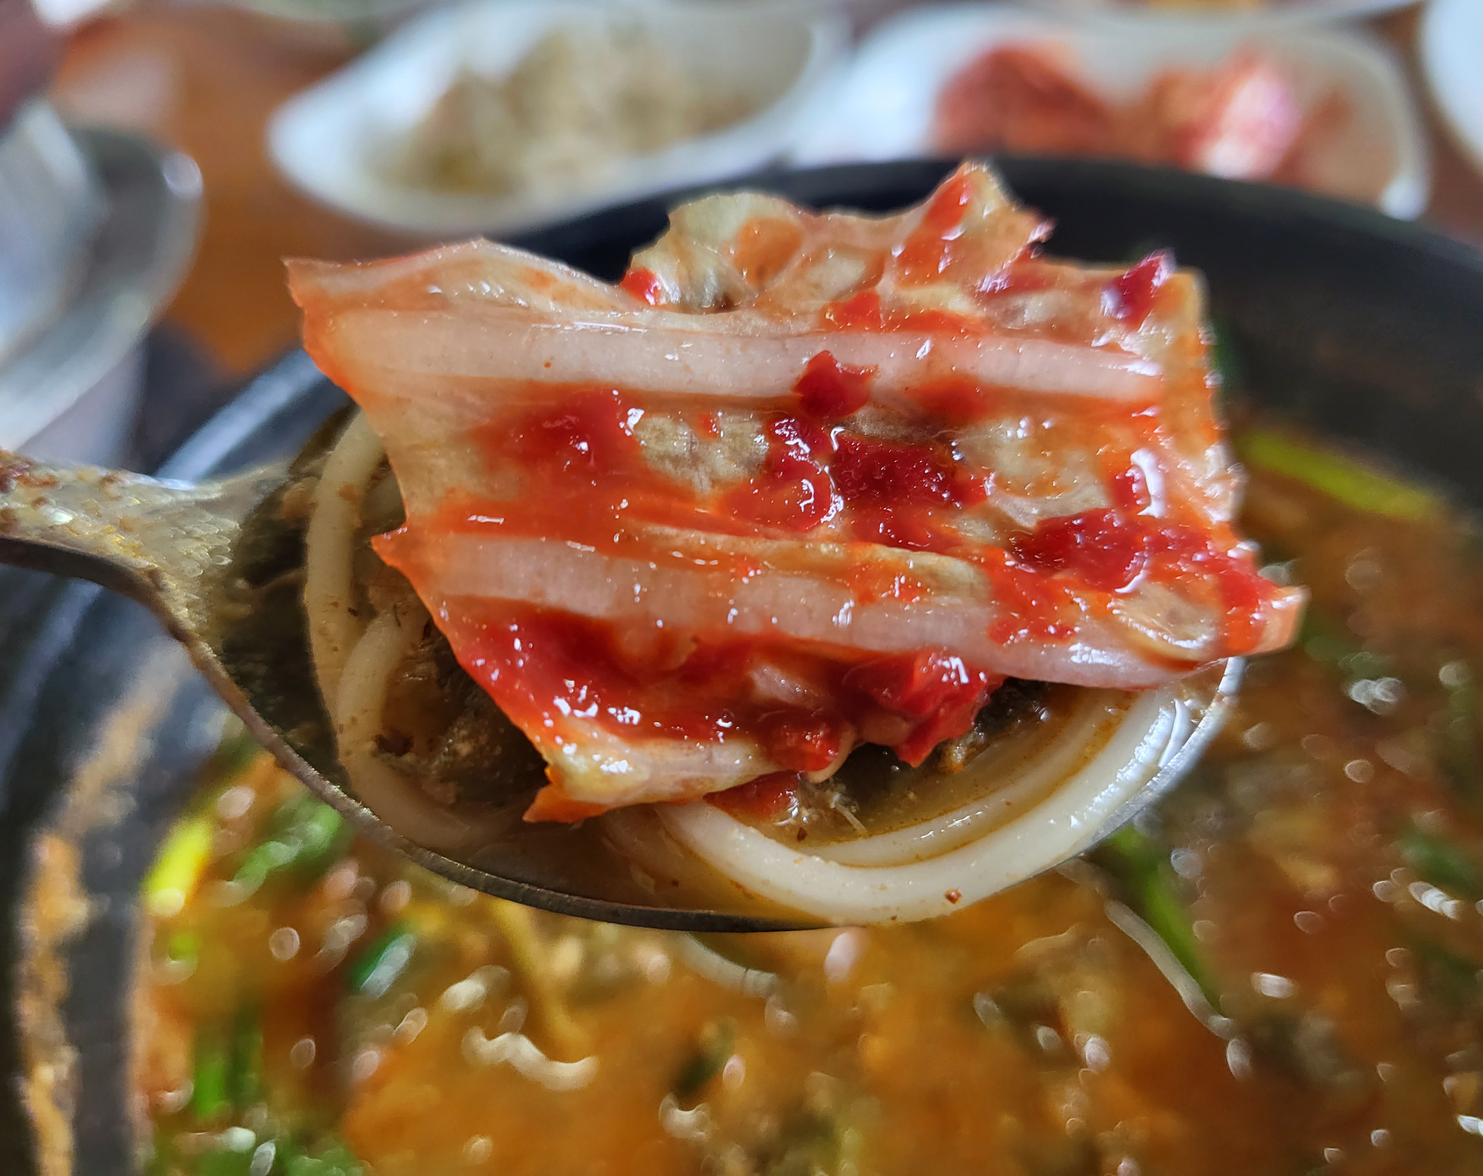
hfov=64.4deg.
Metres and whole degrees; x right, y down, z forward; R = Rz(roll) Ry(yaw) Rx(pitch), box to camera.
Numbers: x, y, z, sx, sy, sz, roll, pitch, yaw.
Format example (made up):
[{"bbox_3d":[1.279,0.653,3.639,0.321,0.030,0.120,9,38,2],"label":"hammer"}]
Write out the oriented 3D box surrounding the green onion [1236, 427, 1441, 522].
[{"bbox_3d":[0.090,-0.017,0.179,0.028,0.005,0.006,25,51,25],"label":"green onion"}]

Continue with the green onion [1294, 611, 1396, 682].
[{"bbox_3d":[0.078,0.007,0.155,0.006,0.004,0.013,-29,50,-24],"label":"green onion"}]

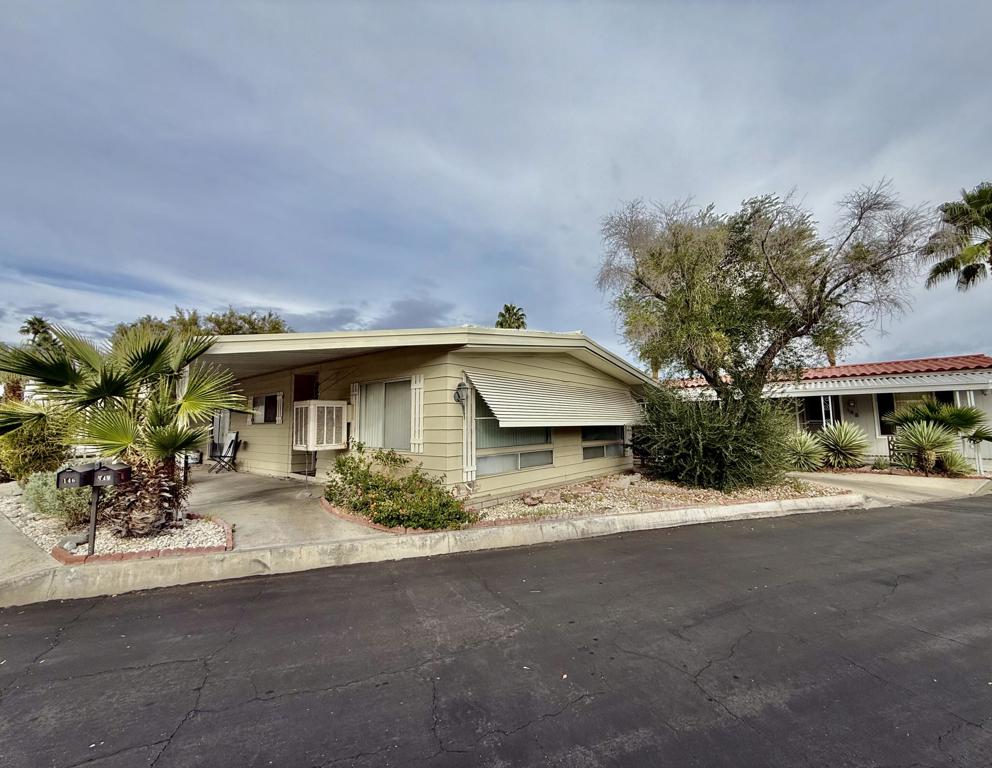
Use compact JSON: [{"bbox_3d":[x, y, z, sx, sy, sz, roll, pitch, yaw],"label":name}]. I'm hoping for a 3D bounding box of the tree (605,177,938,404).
[{"bbox_3d":[6.250,-1.200,10.500,6.800,7.200,5.800,-4,-6,31],"label":"tree"}]

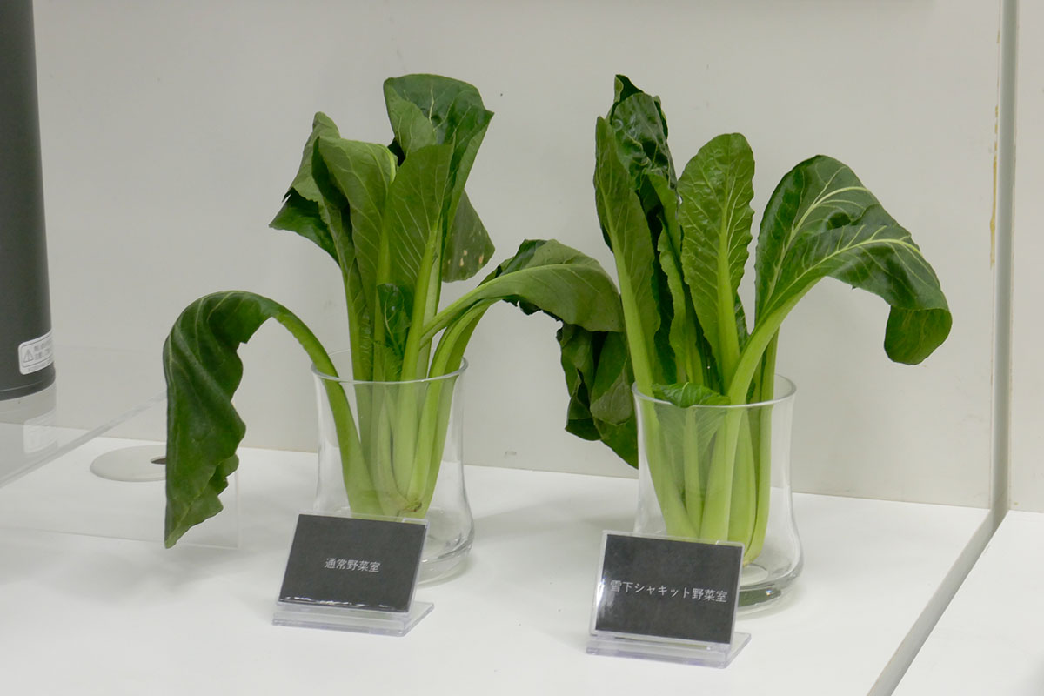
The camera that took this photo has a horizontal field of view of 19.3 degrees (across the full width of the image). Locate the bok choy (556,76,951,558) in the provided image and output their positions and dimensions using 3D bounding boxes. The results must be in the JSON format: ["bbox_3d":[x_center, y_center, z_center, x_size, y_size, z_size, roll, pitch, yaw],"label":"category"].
[{"bbox_3d":[0.107,-0.012,1.430,0.182,0.236,0.135,-1,14,0],"label":"bok choy"}]

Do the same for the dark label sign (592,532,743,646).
[{"bbox_3d":[0.066,0.108,1.376,0.064,0.047,0.005,4,-12,19],"label":"dark label sign"}]

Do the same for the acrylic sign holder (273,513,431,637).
[{"bbox_3d":[-0.079,0.104,1.425,0.064,0.043,0.041,4,15,18],"label":"acrylic sign holder"}]

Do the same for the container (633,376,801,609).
[{"bbox_3d":[0.090,0.068,1.444,0.081,0.099,0.081,-1,14,0],"label":"container"}]

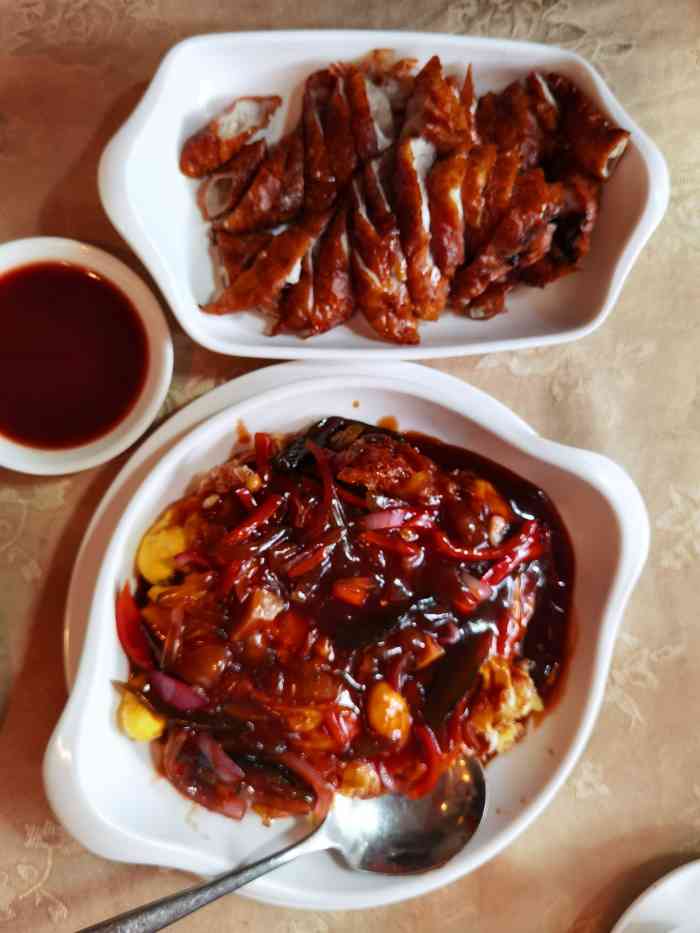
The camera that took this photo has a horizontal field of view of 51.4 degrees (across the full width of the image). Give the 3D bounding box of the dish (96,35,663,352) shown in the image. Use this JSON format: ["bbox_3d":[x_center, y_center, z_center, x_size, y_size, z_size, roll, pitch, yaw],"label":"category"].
[{"bbox_3d":[0.019,-0.114,0.328,0.246,0.045,0.137,-4,90,-10],"label":"dish"}]

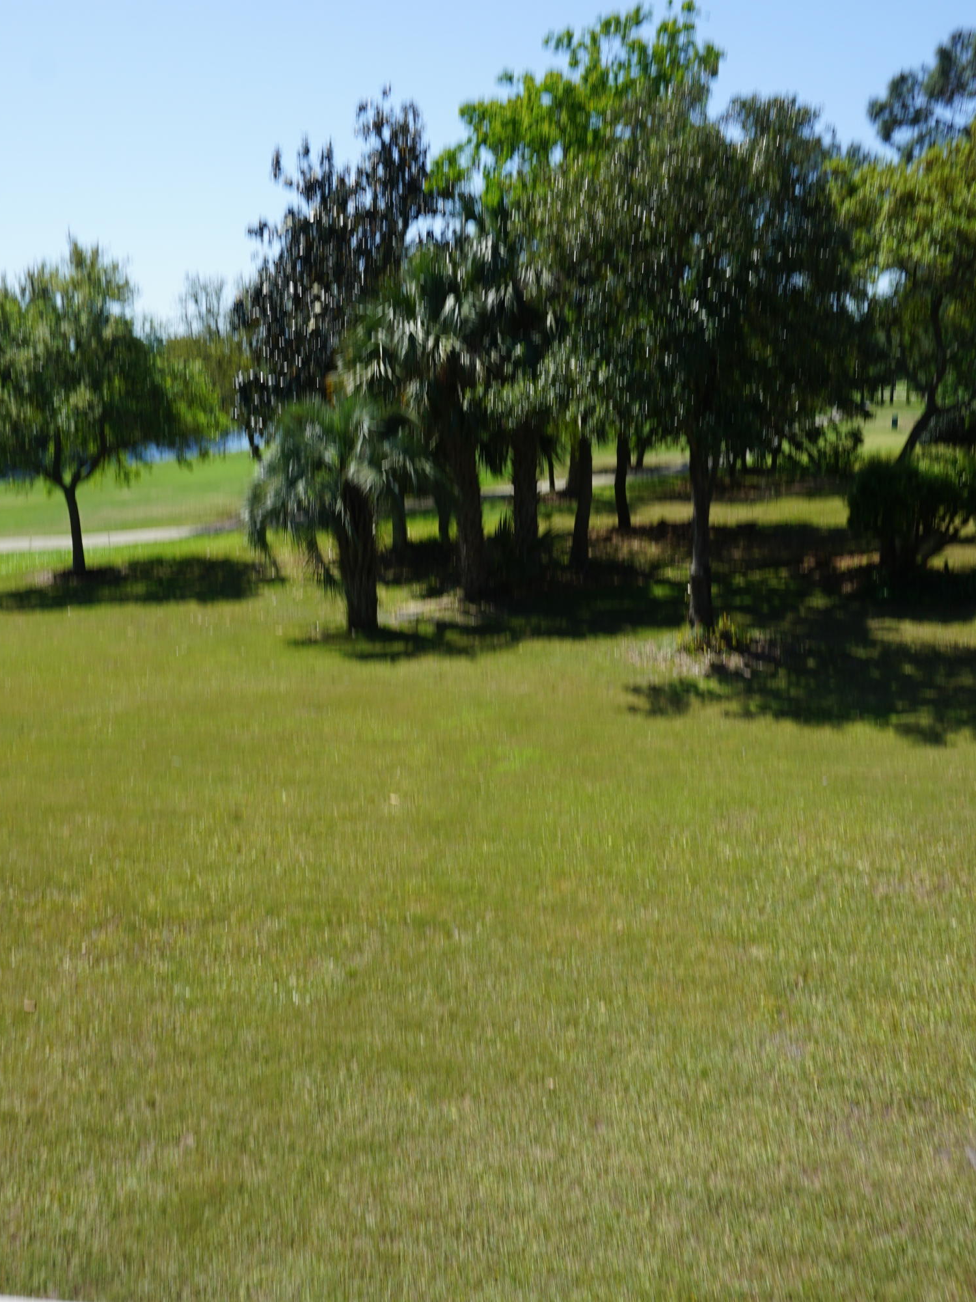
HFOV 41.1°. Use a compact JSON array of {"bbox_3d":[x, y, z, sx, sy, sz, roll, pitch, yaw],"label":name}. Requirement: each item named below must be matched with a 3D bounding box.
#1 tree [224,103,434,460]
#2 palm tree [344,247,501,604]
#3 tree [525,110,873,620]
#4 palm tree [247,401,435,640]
[{"bbox_3d":[-3.863,-8.551,34.745,5.850,11.760,5.850,-3,12,0],"label":"tree"},{"bbox_3d":[-1.012,-4.471,25.992,3.470,6.970,3.470,-3,12,0],"label":"palm tree"},{"bbox_3d":[3.445,-4.459,21.025,5.320,8.430,5.320,-3,12,0],"label":"tree"},{"bbox_3d":[-2.532,-2.371,23.158,3.380,4.190,3.380,-3,12,0],"label":"palm tree"}]

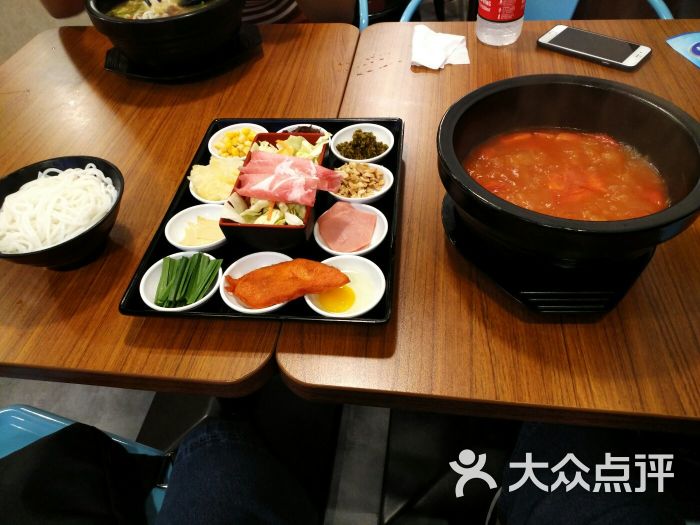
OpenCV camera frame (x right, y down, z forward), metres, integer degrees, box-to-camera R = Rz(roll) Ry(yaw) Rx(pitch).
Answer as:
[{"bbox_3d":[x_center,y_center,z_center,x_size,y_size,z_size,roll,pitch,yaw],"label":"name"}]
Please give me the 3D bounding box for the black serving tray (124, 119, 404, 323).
[{"bbox_3d":[-0.072,-0.060,0.606,0.249,0.024,0.324,1,47,7],"label":"black serving tray"}]

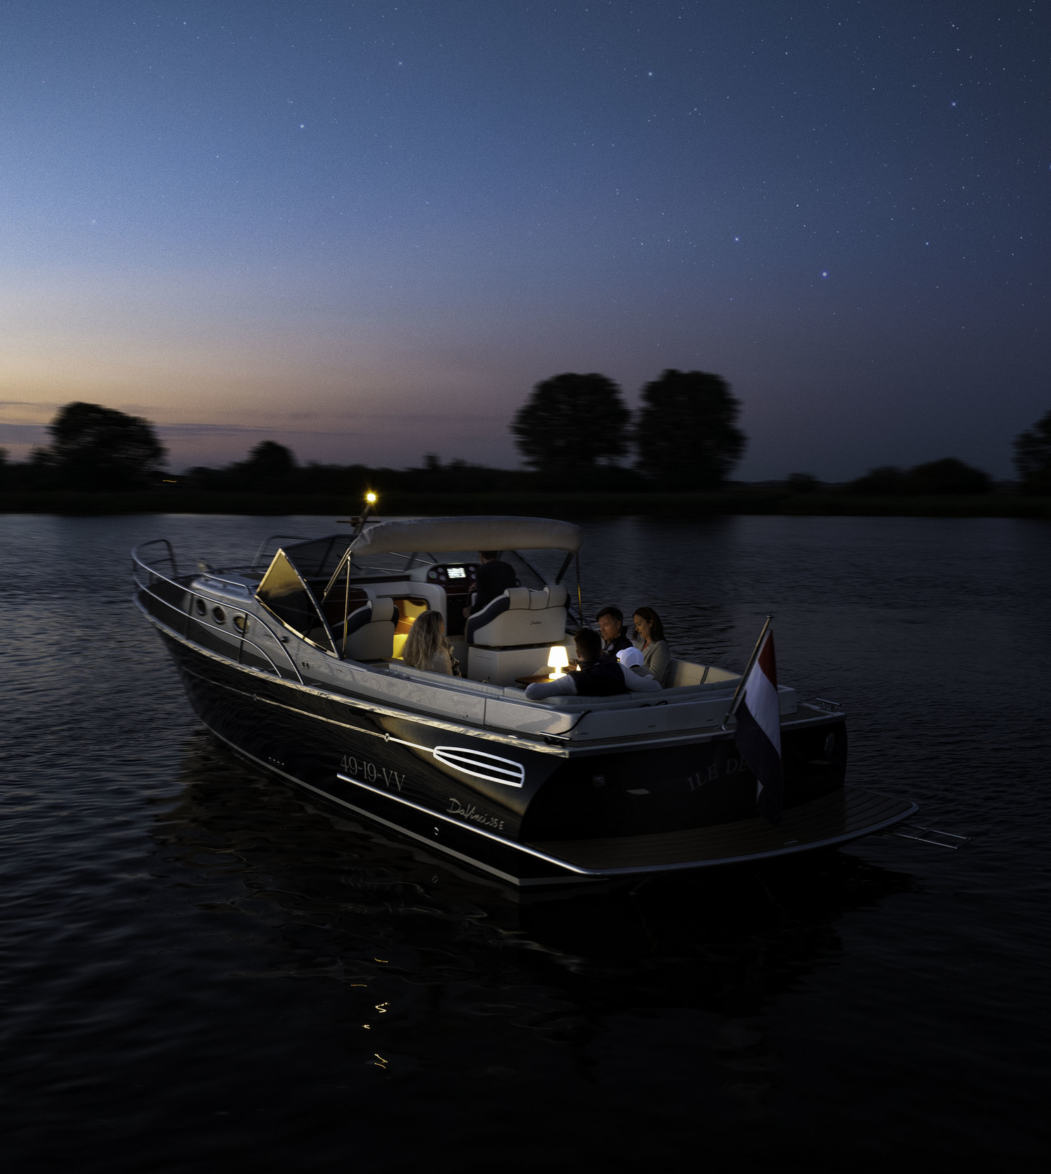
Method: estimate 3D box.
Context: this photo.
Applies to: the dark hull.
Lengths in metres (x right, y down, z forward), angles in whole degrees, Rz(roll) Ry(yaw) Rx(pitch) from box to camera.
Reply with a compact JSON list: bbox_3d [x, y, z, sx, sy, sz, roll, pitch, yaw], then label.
[{"bbox_3d":[-1.614,1.022,13.737,3.567,1.568,10.988,-2,4,-38],"label":"dark hull"}]

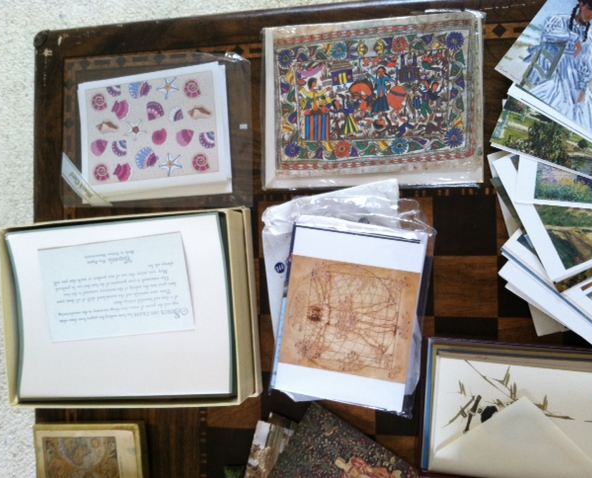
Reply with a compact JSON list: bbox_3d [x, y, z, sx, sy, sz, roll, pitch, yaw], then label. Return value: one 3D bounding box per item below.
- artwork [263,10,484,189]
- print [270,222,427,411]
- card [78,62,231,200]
[{"bbox_3d":[0.063,-0.113,0.542,0.181,0.010,0.138,-1,89,12],"label":"artwork"},{"bbox_3d":[0.043,0.063,0.538,0.110,0.007,0.142,7,90,12],"label":"print"},{"bbox_3d":[-0.127,-0.092,0.581,0.141,0.010,0.113,-4,88,12],"label":"card"}]

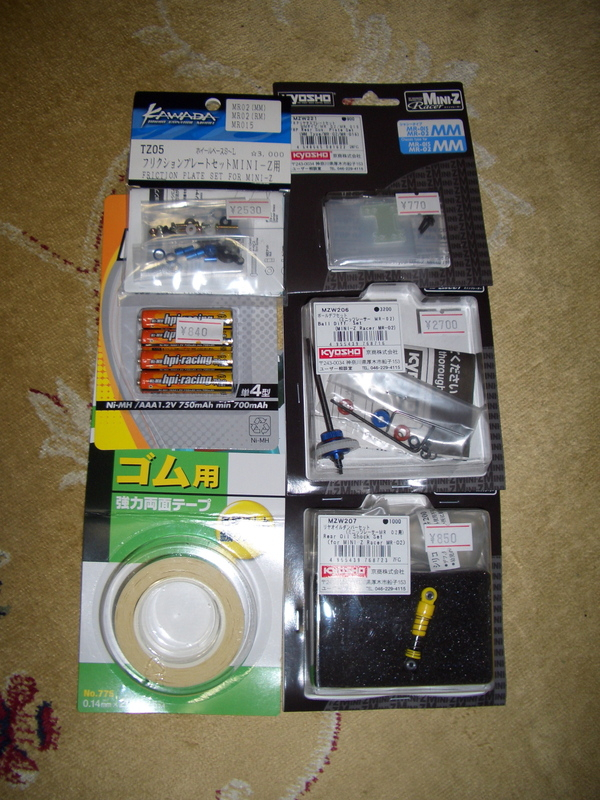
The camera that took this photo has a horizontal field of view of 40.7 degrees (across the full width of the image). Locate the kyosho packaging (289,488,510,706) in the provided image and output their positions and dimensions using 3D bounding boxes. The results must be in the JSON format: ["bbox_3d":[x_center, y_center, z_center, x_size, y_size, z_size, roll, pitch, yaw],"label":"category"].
[{"bbox_3d":[0.045,0.082,0.369,0.103,0.018,0.117,2,79,-5],"label":"kyosho packaging"}]

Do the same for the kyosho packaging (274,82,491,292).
[{"bbox_3d":[0.042,-0.113,0.413,0.103,0.010,0.117,-3,79,-6],"label":"kyosho packaging"}]

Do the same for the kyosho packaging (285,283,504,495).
[{"bbox_3d":[0.046,-0.015,0.385,0.103,0.018,0.117,-1,79,-5],"label":"kyosho packaging"}]

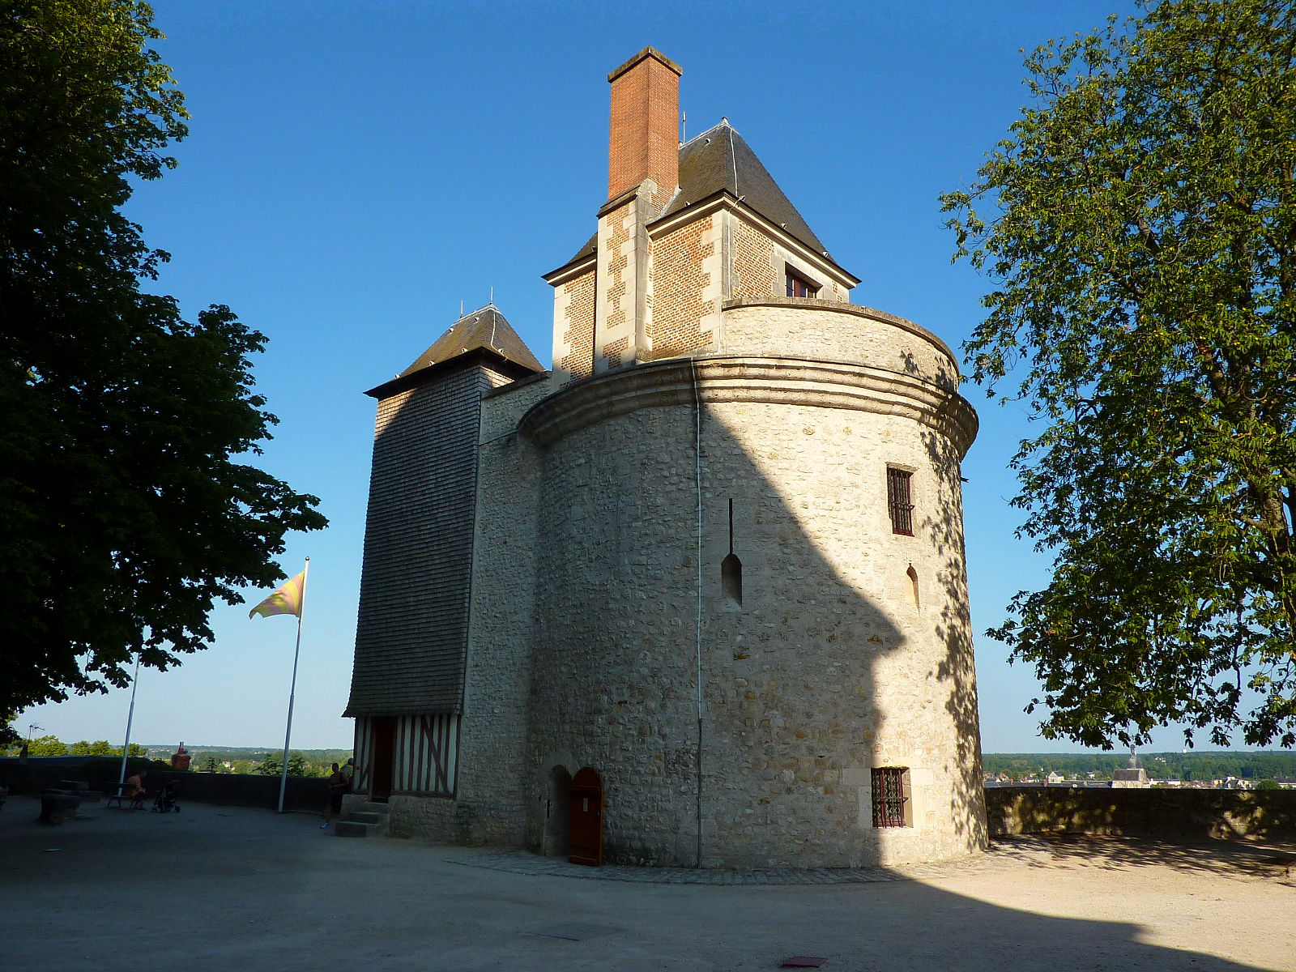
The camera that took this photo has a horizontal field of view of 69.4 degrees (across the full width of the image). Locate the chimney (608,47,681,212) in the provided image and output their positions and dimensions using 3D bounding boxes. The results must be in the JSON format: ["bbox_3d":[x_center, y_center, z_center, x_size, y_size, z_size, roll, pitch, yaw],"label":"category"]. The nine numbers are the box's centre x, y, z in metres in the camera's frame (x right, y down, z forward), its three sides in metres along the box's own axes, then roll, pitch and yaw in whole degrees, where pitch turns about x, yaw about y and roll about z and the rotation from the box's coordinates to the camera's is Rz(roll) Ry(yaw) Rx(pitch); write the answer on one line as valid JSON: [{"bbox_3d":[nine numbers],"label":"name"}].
[{"bbox_3d":[-0.086,-8.783,23.627,1.450,4.070,1.280,-14,-21,41],"label":"chimney"}]

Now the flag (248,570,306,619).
[{"bbox_3d":[-12.913,3.729,32.508,1.600,1.693,0.450,6,-17,-19],"label":"flag"}]

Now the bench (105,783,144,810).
[{"bbox_3d":[-18.119,10.792,32.549,1.600,0.840,0.570,-11,-20,35],"label":"bench"}]

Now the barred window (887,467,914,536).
[{"bbox_3d":[5.366,0.341,19.959,0.720,1.440,0.260,10,-18,-30],"label":"barred window"}]

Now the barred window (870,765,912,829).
[{"bbox_3d":[4.672,6.005,18.067,0.930,1.100,0.250,8,-17,-24],"label":"barred window"}]

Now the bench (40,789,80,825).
[{"bbox_3d":[-17.091,9.340,27.280,1.250,0.780,0.520,-10,-19,33],"label":"bench"}]

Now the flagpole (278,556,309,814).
[{"bbox_3d":[-12.092,6.656,32.028,0.150,8.610,0.150,6,-17,-19],"label":"flagpole"}]

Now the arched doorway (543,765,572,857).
[{"bbox_3d":[-1.684,6.670,19.206,0.400,1.820,0.980,12,-19,-34],"label":"arched doorway"}]

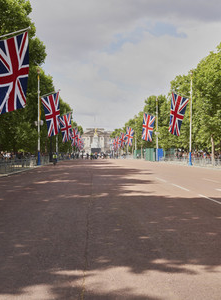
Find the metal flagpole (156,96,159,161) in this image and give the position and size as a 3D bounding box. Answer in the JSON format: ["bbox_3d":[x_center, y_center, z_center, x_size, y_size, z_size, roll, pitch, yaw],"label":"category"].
[{"bbox_3d":[9.438,-4.259,87.600,0.570,13.000,0.570,0,0,-2],"label":"metal flagpole"}]

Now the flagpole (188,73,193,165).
[{"bbox_3d":[11.034,-4.362,59.900,0.570,13.000,0.570,0,0,-2],"label":"flagpole"}]

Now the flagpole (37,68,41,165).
[{"bbox_3d":[-9.637,-4.480,59.300,0.570,13.000,0.570,0,0,-2],"label":"flagpole"}]

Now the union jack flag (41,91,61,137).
[{"bbox_3d":[-8.054,-4.756,59.200,2.600,5.950,0.600,0,0,-2],"label":"union jack flag"}]

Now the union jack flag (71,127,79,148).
[{"bbox_3d":[-11.555,-4.080,143.000,2.500,5.900,0.600,0,0,-2],"label":"union jack flag"}]

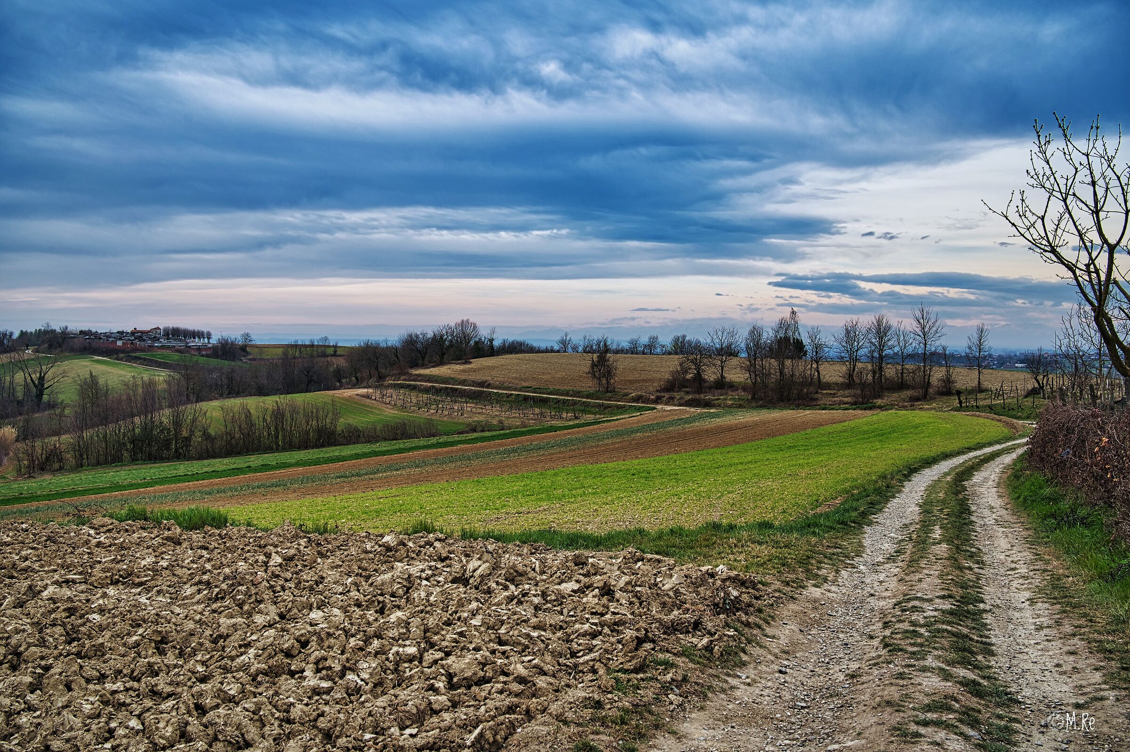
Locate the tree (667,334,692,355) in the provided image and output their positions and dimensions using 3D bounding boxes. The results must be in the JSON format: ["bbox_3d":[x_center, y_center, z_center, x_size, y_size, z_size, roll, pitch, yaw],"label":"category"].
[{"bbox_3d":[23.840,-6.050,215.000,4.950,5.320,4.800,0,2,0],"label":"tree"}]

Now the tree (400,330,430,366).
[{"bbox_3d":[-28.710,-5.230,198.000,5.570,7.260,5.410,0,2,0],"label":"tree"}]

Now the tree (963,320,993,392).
[{"bbox_3d":[44.700,-2.050,112.000,3.150,7.640,3.060,0,2,0],"label":"tree"}]

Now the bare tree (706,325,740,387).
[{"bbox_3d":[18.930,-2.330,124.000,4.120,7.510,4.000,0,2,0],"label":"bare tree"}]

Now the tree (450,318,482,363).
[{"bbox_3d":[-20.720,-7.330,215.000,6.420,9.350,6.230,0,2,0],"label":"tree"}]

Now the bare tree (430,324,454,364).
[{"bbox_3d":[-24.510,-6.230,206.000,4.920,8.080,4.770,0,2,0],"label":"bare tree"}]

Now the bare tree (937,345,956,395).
[{"bbox_3d":[39.100,-0.590,106.000,1.990,5.240,1.930,0,2,0],"label":"bare tree"}]

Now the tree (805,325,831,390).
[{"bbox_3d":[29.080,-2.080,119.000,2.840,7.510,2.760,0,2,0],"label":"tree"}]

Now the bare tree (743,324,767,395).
[{"bbox_3d":[19.480,-1.540,106.000,2.350,7.500,2.280,0,2,0],"label":"bare tree"}]

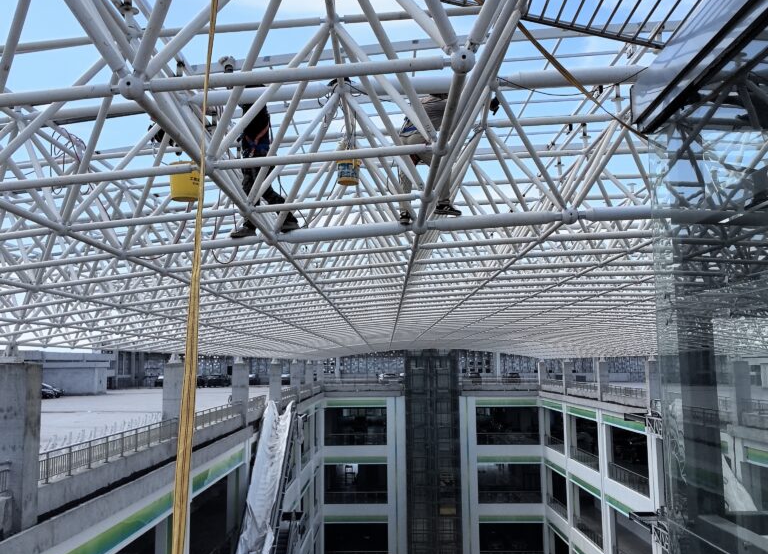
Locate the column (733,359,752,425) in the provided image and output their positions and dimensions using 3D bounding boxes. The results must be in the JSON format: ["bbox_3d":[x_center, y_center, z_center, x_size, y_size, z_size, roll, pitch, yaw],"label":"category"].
[{"bbox_3d":[17.051,5.497,38.357,0.664,3.121,0.896,0,-6,0],"label":"column"}]

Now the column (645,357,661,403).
[{"bbox_3d":[17.103,6.846,50.634,0.697,3.121,0.896,0,-6,0],"label":"column"}]

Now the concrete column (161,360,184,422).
[{"bbox_3d":[-6.920,4.404,26.540,0.664,2.988,0.896,0,-6,0],"label":"concrete column"}]

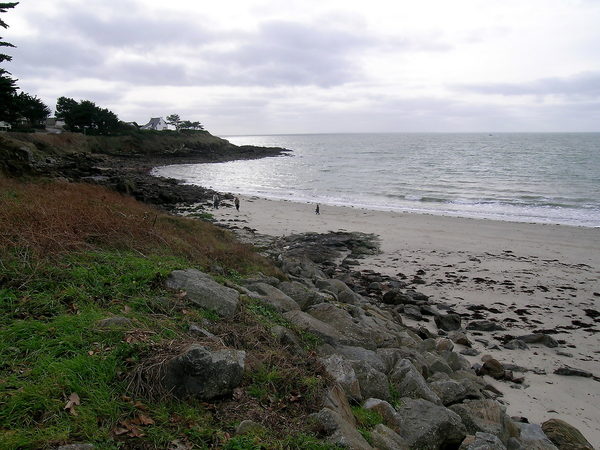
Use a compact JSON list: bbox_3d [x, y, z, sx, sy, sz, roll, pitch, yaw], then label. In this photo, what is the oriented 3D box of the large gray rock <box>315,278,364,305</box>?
[{"bbox_3d":[1.074,1.809,13.200,1.350,0.700,1.000,-3,11,-14],"label":"large gray rock"}]

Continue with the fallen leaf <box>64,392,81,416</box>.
[{"bbox_3d":[-1.359,1.073,2.900,0.100,0.080,0.140,-1,11,0],"label":"fallen leaf"}]

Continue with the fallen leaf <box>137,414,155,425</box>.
[{"bbox_3d":[-0.939,1.182,2.950,0.110,0.035,0.090,-1,11,0],"label":"fallen leaf"}]

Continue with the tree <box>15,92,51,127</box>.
[{"bbox_3d":[-58.093,-24.773,105.000,8.000,7.800,7.500,-1,11,0],"label":"tree"}]

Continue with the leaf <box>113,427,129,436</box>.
[{"bbox_3d":[-1.036,1.191,2.800,0.095,0.035,0.080,-1,11,0],"label":"leaf"}]

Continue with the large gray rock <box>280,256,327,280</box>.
[{"bbox_3d":[0.112,1.389,15.500,1.450,0.750,1.100,-3,11,-14],"label":"large gray rock"}]

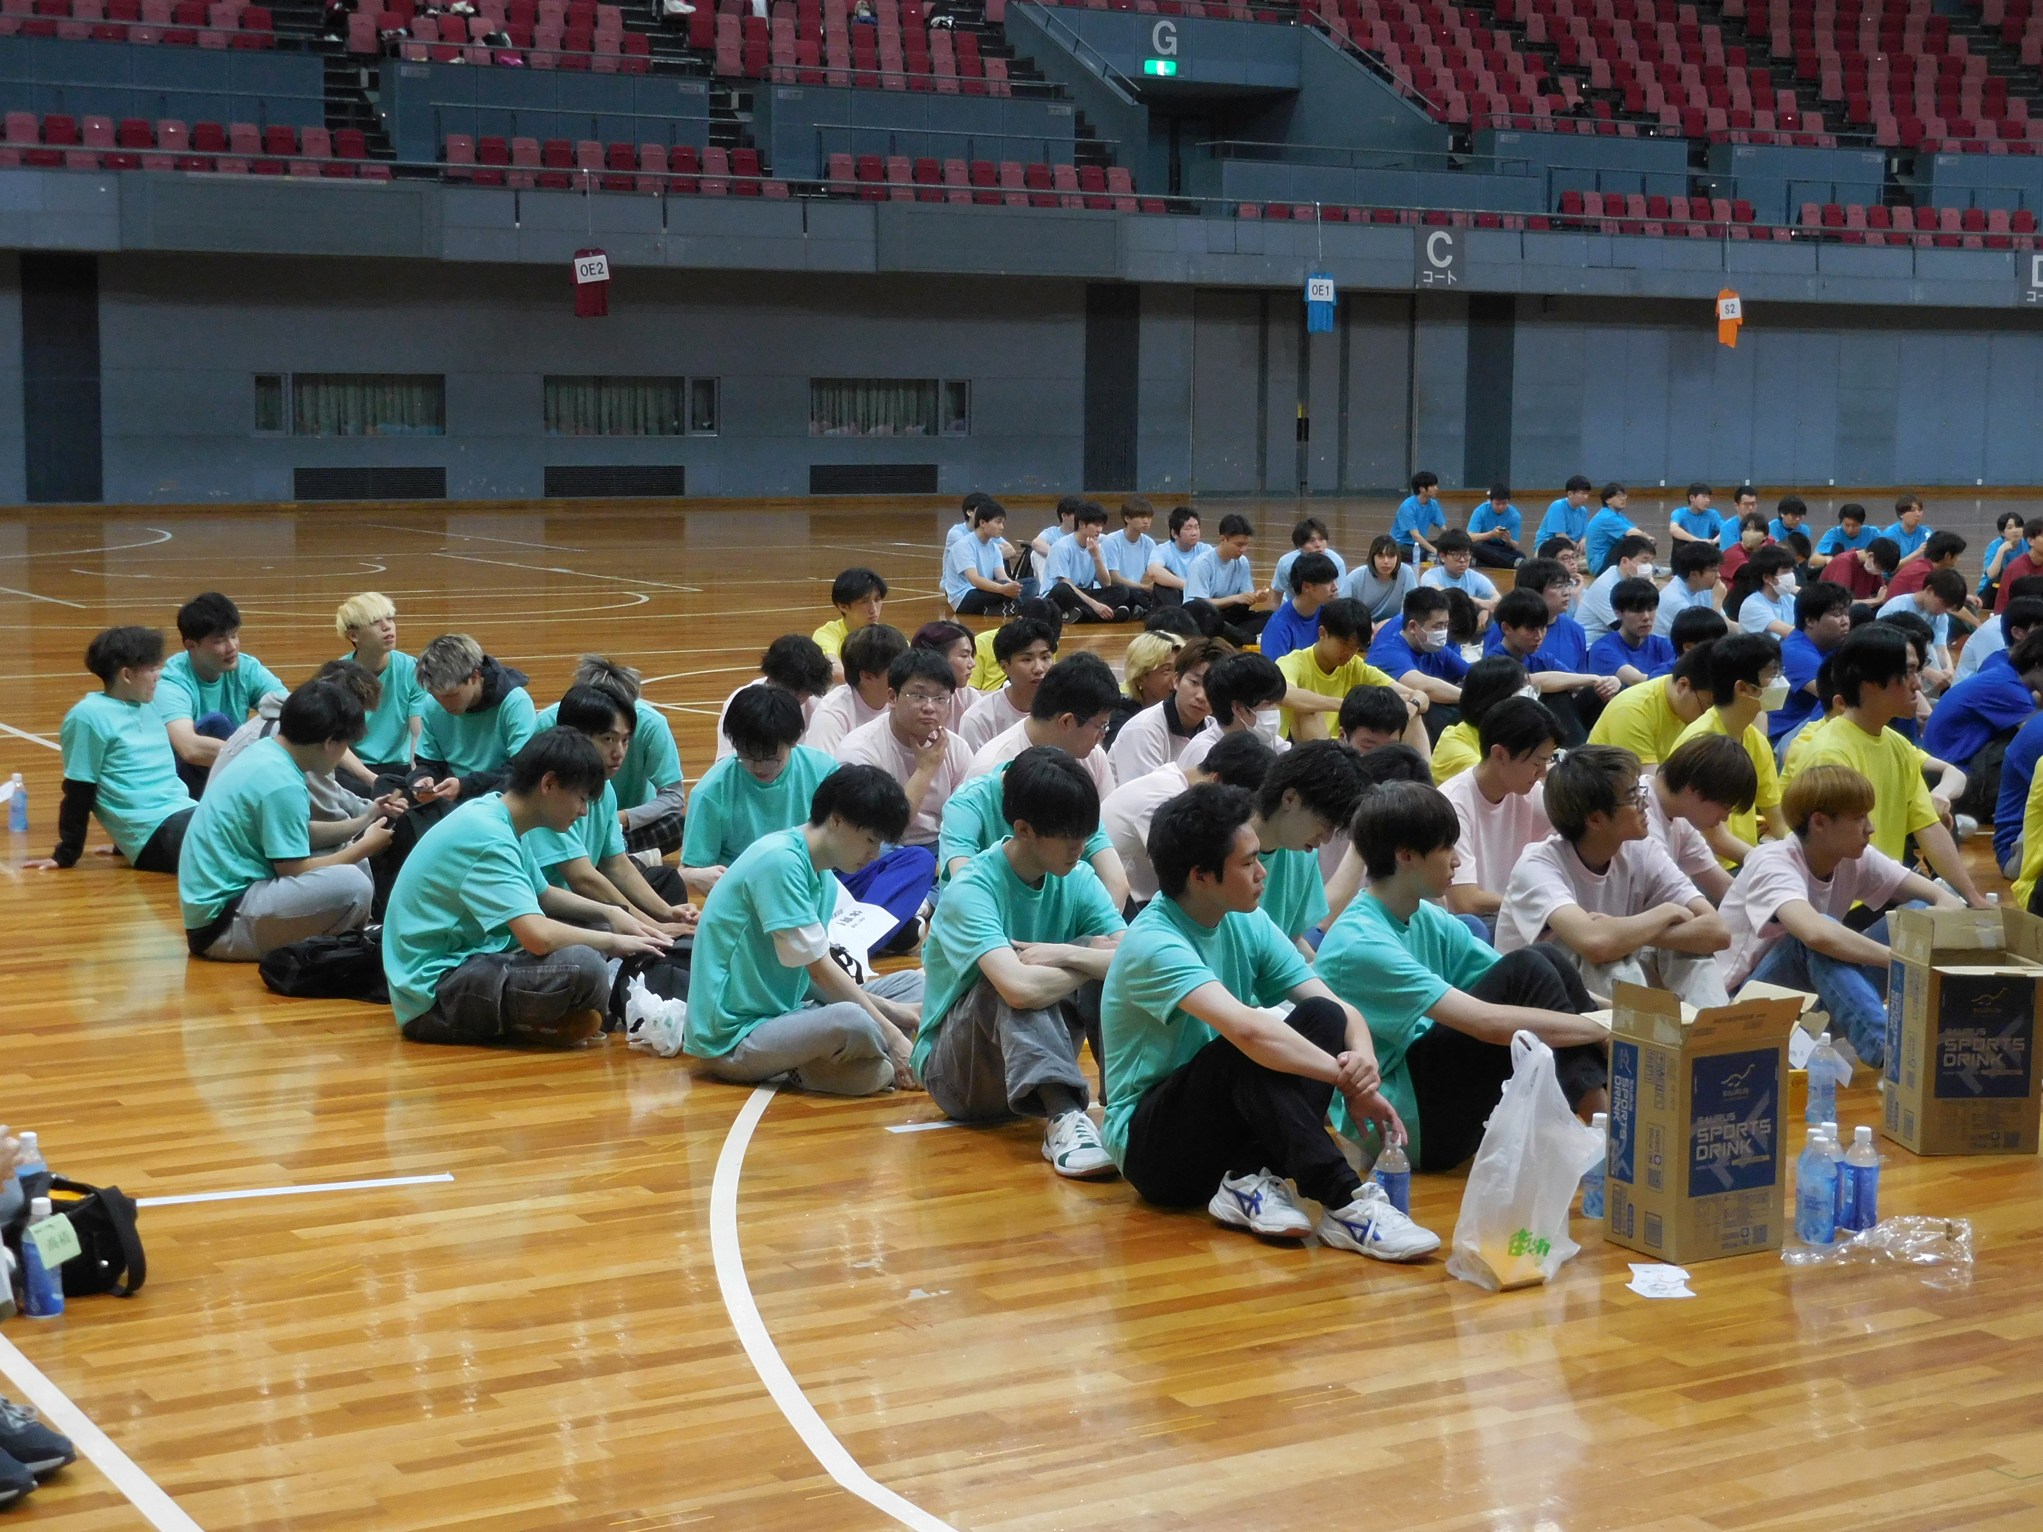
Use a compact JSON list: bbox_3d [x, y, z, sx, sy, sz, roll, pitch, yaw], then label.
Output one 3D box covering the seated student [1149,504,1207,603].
[{"bbox_3d":[1.162,-1.316,20.849,0.750,0.850,0.560,7,10,43],"label":"seated student"}]

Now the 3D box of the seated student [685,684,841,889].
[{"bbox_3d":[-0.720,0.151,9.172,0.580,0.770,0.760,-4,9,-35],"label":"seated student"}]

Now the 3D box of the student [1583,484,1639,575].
[{"bbox_3d":[5.315,-2.076,27.000,0.780,0.830,0.520,3,8,18],"label":"student"}]

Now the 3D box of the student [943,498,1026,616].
[{"bbox_3d":[-0.174,-1.508,22.215,0.720,0.810,0.580,6,9,38],"label":"student"}]

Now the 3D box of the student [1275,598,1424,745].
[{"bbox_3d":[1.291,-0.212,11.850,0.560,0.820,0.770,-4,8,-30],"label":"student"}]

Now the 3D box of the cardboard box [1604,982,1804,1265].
[{"bbox_3d":[1.286,0.655,5.747,0.284,0.500,0.226,-4,8,-30],"label":"cardboard box"}]

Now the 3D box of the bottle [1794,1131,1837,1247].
[{"bbox_3d":[1.545,0.821,5.954,0.068,0.204,0.068,1,7,0],"label":"bottle"}]

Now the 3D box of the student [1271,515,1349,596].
[{"bbox_3d":[1.821,-1.159,19.400,0.550,0.830,0.750,-2,8,-18],"label":"student"}]

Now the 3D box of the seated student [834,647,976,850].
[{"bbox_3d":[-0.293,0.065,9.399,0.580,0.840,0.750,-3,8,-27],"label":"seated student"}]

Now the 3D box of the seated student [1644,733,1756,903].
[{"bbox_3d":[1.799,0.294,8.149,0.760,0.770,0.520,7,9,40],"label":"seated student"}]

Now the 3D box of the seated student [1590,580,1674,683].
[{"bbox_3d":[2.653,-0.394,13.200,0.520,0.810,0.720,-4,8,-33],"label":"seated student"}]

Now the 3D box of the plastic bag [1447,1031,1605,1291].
[{"bbox_3d":[0.944,0.738,5.770,0.270,0.440,0.190,0,7,-8],"label":"plastic bag"}]

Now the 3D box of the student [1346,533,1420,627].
[{"bbox_3d":[2.120,-0.955,18.000,0.520,0.780,0.720,0,7,-2],"label":"student"}]

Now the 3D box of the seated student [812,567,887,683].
[{"bbox_3d":[-0.717,-0.428,13.200,0.720,0.820,0.520,7,9,41],"label":"seated student"}]

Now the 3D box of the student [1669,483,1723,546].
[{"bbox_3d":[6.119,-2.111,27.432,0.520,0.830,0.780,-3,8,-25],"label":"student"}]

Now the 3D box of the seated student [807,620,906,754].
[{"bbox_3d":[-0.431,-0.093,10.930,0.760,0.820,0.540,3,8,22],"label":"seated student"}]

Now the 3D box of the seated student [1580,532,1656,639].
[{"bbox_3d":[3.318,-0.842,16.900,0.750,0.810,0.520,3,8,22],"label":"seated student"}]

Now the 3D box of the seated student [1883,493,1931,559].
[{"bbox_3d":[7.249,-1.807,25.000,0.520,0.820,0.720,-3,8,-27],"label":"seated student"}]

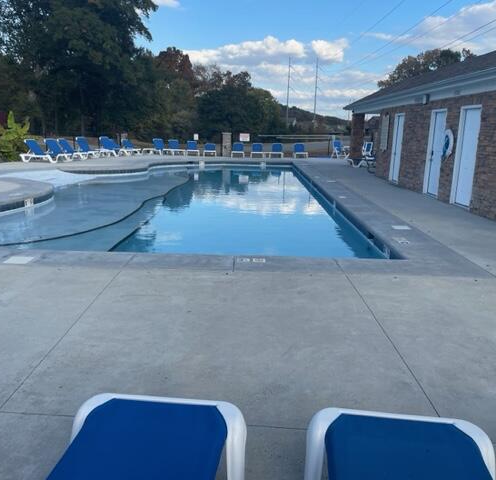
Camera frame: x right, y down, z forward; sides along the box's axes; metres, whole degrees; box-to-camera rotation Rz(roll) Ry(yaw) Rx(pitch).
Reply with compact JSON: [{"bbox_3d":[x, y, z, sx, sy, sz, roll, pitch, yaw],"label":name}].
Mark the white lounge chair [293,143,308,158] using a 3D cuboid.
[{"bbox_3d":[2.868,-4.834,26.148,0.700,0.760,1.850,2,13,0],"label":"white lounge chair"}]

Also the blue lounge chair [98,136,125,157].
[{"bbox_3d":[-7.228,-4.980,25.705,1.940,0.919,0.690,11,16,36],"label":"blue lounge chair"}]

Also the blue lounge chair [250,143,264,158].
[{"bbox_3d":[0.530,-4.780,25.648,0.700,0.760,1.850,2,13,0],"label":"blue lounge chair"}]

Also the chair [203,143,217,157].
[{"bbox_3d":[-2.199,-5.254,27.948,0.690,0.711,1.940,1,13,-4],"label":"chair"}]

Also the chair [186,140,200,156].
[{"bbox_3d":[-3.238,-5.330,27.926,0.690,0.817,1.940,0,13,-9],"label":"chair"}]

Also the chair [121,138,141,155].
[{"bbox_3d":[-6.710,-5.372,27.695,1.940,0.824,0.690,12,16,38],"label":"chair"}]

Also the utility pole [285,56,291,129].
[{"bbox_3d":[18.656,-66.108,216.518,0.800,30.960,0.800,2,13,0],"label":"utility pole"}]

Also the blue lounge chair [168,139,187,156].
[{"bbox_3d":[-4.245,-5.454,28.264,0.690,0.856,1.940,-3,14,-19],"label":"blue lounge chair"}]

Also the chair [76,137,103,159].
[{"bbox_3d":[-8.097,-4.819,24.884,1.940,0.927,0.690,10,15,32],"label":"chair"}]

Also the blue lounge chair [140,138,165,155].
[{"bbox_3d":[-4.578,-4.821,25.156,0.700,0.800,1.850,-7,15,-31],"label":"blue lounge chair"}]

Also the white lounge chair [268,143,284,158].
[{"bbox_3d":[1.563,-4.799,25.847,0.700,0.760,1.850,2,13,3],"label":"white lounge chair"}]

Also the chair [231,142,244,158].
[{"bbox_3d":[-0.484,-4.756,25.449,0.700,0.750,1.850,2,13,0],"label":"chair"}]

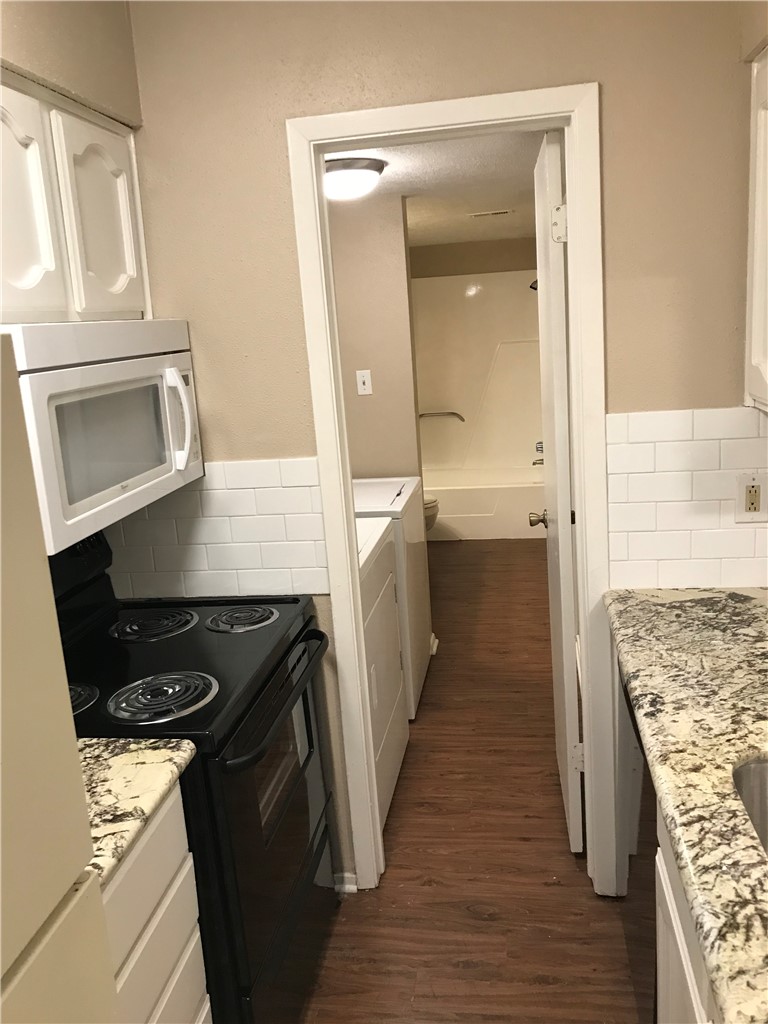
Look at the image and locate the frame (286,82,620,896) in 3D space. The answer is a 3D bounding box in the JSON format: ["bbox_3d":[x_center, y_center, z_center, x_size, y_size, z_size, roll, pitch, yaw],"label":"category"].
[{"bbox_3d":[0.214,0.057,2.216,0.740,2.115,0.138,-2,12,9],"label":"frame"}]

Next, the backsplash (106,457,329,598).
[{"bbox_3d":[-0.506,0.052,2.271,0.703,0.376,0.018,-2,12,9],"label":"backsplash"}]

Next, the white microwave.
[{"bbox_3d":[-0.729,-0.198,1.816,0.433,0.404,0.759,-2,12,9],"label":"white microwave"}]

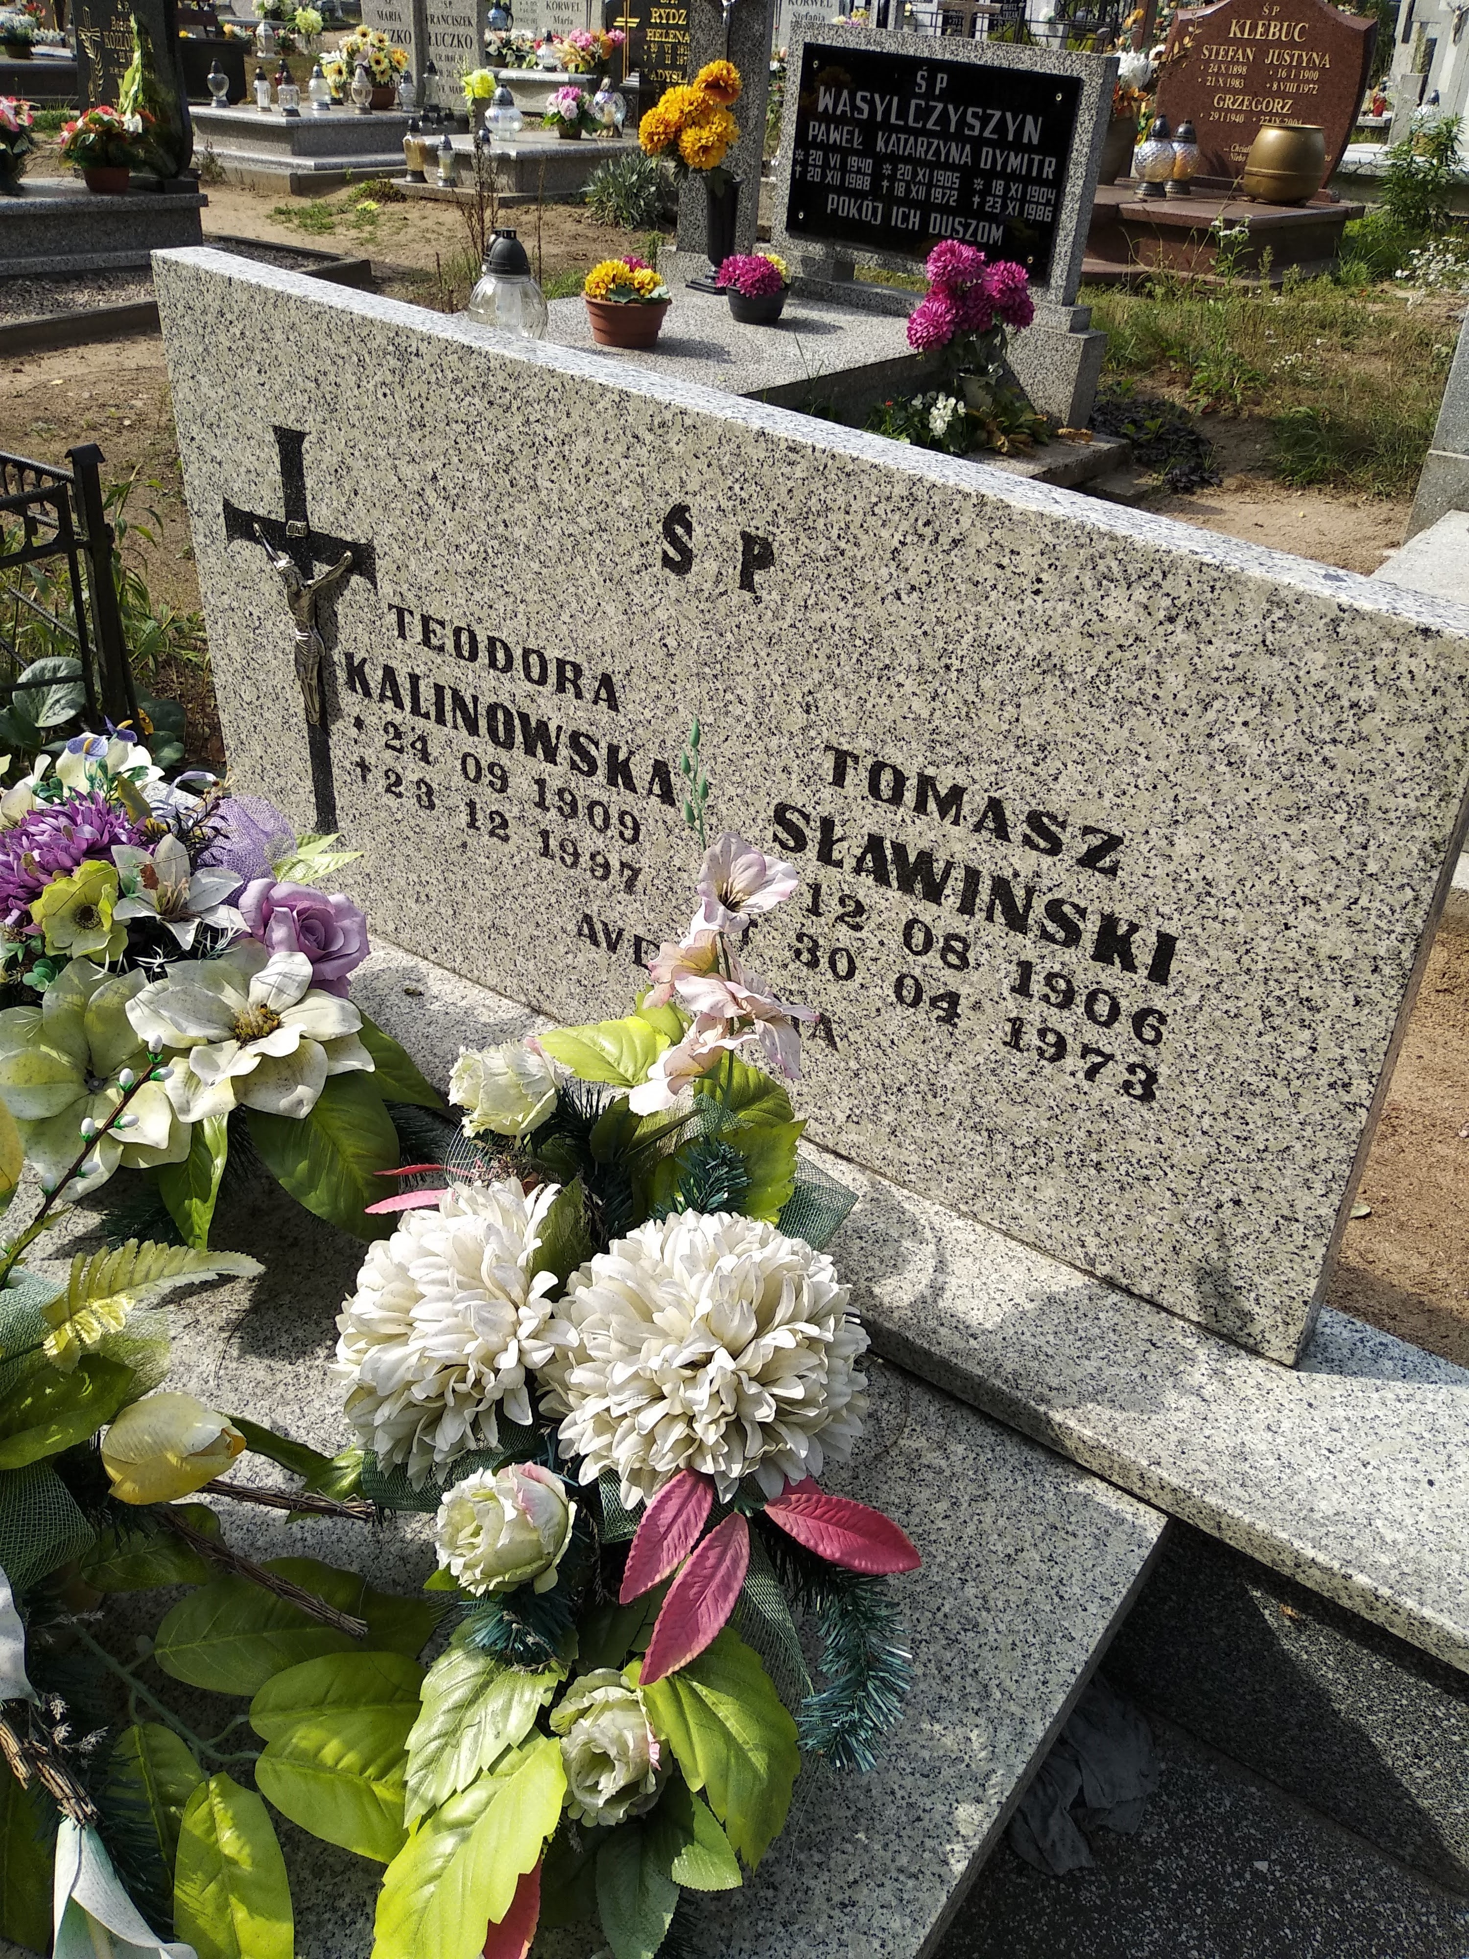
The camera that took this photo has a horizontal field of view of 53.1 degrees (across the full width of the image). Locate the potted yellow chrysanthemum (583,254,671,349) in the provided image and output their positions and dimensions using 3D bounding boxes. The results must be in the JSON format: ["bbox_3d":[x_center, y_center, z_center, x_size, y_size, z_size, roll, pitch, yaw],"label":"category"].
[{"bbox_3d":[-0.282,-1.776,3.851,0.225,0.210,0.225,1,35,-5],"label":"potted yellow chrysanthemum"}]

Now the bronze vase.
[{"bbox_3d":[2.698,-4.008,7.235,0.375,0.335,0.375,14,36,13],"label":"bronze vase"}]

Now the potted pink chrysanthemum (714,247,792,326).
[{"bbox_3d":[0.050,-1.959,4.162,0.210,0.185,0.200,4,35,-1],"label":"potted pink chrysanthemum"}]

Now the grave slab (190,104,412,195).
[{"bbox_3d":[-2.323,-4.788,8.456,1.000,0.370,1.500,23,39,25],"label":"grave slab"}]

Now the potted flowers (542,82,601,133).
[{"bbox_3d":[-0.920,-4.921,8.308,0.310,0.270,0.280,0,35,-6],"label":"potted flowers"}]

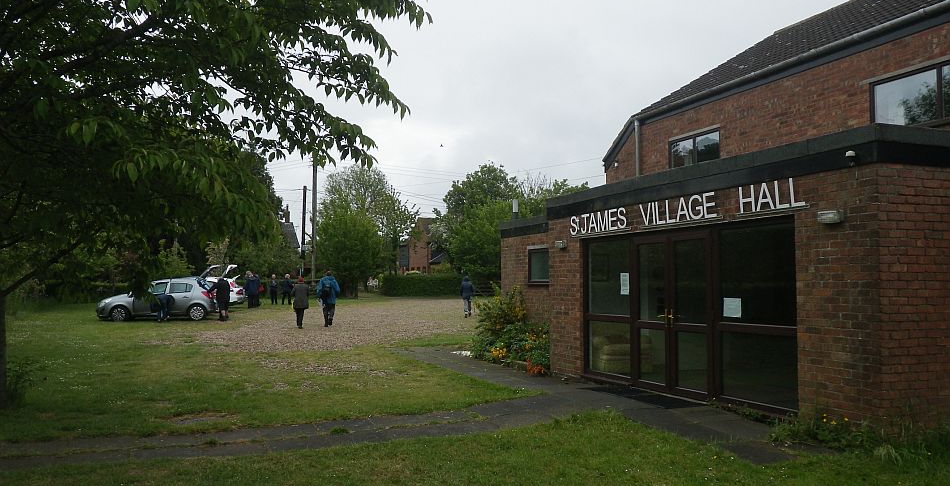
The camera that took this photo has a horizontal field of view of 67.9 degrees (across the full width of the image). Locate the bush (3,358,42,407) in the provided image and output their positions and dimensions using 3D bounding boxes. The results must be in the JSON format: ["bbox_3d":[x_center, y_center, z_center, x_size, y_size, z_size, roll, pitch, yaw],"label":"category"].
[{"bbox_3d":[-5.273,1.622,8.200,0.500,0.560,0.500,0,-3,0],"label":"bush"}]

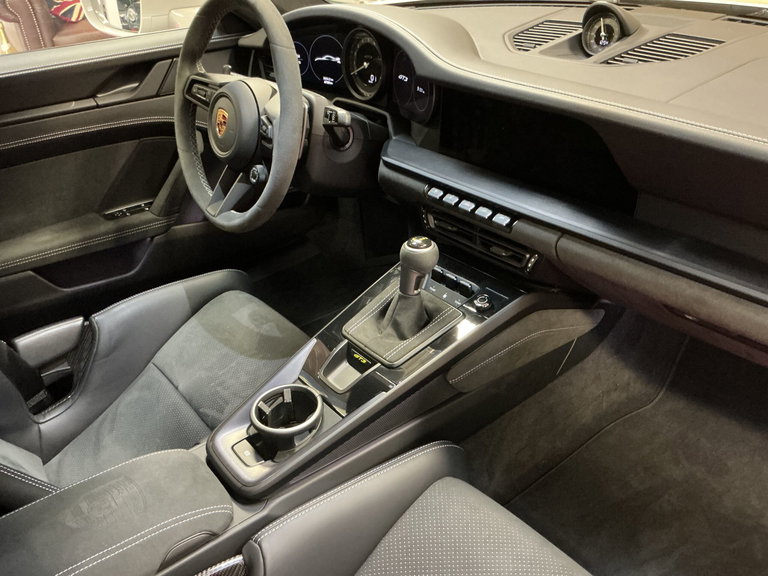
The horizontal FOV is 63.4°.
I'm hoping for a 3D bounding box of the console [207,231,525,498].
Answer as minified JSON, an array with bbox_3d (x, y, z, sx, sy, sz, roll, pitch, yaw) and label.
[{"bbox_3d":[-0.030,0.064,0.766,0.431,0.161,0.200,-37,46,-27],"label":"console"}]

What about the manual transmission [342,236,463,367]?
[{"bbox_3d":[0.020,0.004,0.797,0.127,0.138,0.117,-31,43,-32],"label":"manual transmission"}]

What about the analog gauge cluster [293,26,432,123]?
[{"bbox_3d":[-0.047,-0.377,1.053,0.065,0.130,0.380,-11,30,-44],"label":"analog gauge cluster"}]

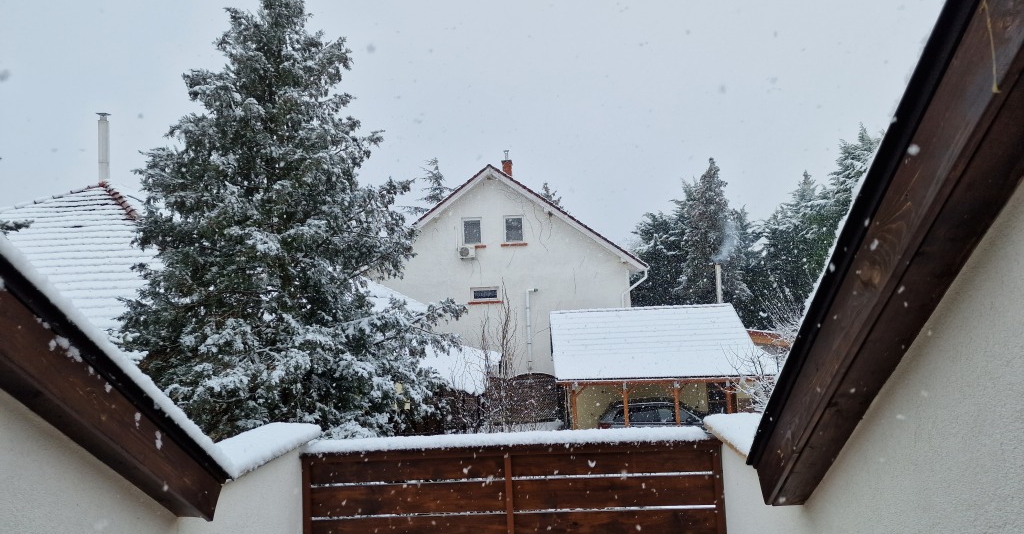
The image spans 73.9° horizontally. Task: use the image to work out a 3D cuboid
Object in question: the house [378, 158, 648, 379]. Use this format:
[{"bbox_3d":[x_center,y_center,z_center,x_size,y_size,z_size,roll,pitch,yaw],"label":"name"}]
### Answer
[{"bbox_3d":[-0.564,1.168,35.040,13.290,10.890,10.800,-3,-4,2],"label":"house"}]

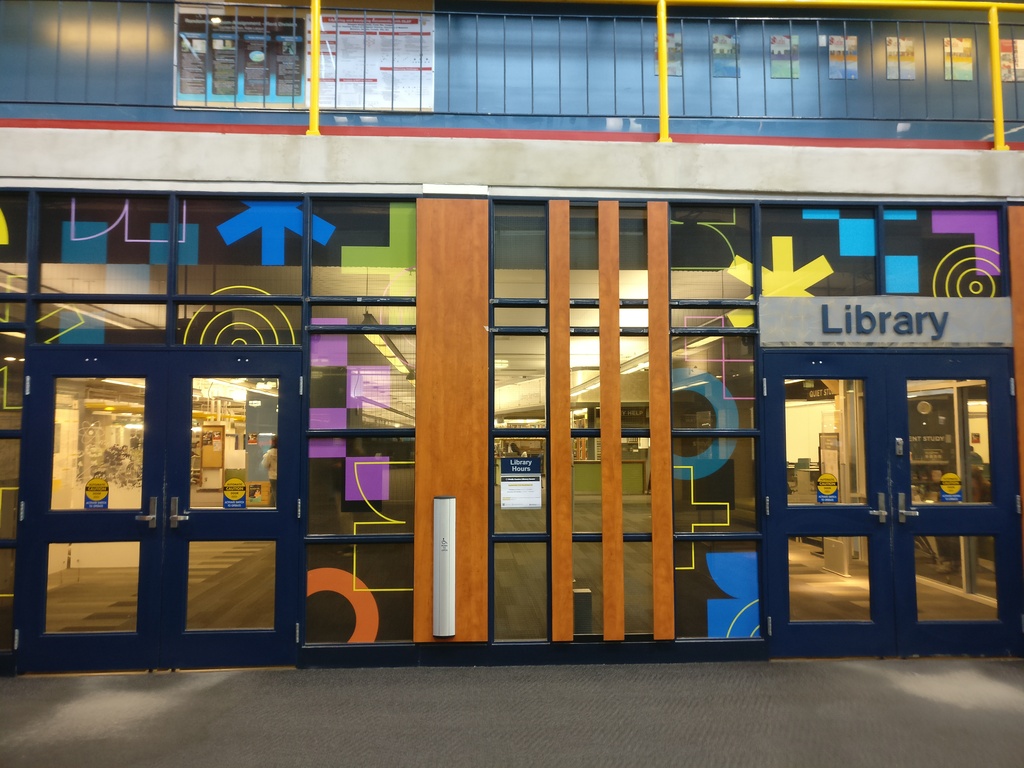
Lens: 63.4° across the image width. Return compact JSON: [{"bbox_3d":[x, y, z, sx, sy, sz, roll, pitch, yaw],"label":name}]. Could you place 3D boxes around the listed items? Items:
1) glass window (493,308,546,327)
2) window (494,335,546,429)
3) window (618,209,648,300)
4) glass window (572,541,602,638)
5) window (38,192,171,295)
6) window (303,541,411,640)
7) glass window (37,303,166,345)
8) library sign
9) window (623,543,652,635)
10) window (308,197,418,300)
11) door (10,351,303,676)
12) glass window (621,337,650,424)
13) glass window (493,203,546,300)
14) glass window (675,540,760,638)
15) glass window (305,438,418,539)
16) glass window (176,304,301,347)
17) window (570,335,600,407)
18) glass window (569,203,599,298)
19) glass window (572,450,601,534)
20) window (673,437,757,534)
[{"bbox_3d":[0.060,-0.468,5.852,0.375,0.132,0.050,0,-4,-3],"label":"glass window"},{"bbox_3d":[0.060,-0.017,5.818,0.373,0.666,0.050,0,-4,-3],"label":"window"},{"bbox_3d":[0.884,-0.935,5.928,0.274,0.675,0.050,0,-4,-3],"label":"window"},{"bbox_3d":[0.527,1.419,5.739,0.209,0.648,0.050,0,-4,-3],"label":"glass window"},{"bbox_3d":[-2.827,-0.965,5.743,0.880,0.704,0.050,0,-4,-3],"label":"window"},{"bbox_3d":[-1.033,1.424,5.655,0.738,0.682,0.050,0,-4,-3],"label":"window"},{"bbox_3d":[-2.807,-0.411,5.675,0.861,0.283,0.050,0,-4,-3],"label":"glass window"},{"bbox_3d":[2.689,-0.447,5.925,1.858,0.368,0.070,0,-4,-3],"label":"library sign"},{"bbox_3d":[0.880,1.421,5.759,0.204,0.643,0.050,0,-4,-3],"label":"window"},{"bbox_3d":[-1.040,-0.948,5.818,0.735,0.688,0.050,0,-4,-3],"label":"window"},{"bbox_3d":[-2.364,0.842,5.600,1.831,2.143,0.060,0,-4,-3],"label":"door"},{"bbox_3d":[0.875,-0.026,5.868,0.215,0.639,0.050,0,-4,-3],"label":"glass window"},{"bbox_3d":[0.061,-0.945,5.887,0.377,0.696,0.050,0,-4,-3],"label":"glass window"},{"bbox_3d":[1.436,1.434,5.779,0.605,0.676,0.050,0,-4,-3],"label":"glass window"},{"bbox_3d":[-1.031,0.701,5.694,0.726,0.673,0.050,0,-4,-3],"label":"glass window"},{"bbox_3d":[-1.887,-0.409,5.732,0.850,0.300,0.050,0,-4,-3],"label":"glass window"},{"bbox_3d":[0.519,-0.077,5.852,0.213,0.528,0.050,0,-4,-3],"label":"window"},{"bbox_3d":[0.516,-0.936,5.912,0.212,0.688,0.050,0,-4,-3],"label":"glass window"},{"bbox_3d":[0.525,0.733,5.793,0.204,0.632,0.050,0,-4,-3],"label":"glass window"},{"bbox_3d":[1.438,0.717,5.848,0.596,0.684,0.050,0,-4,-3],"label":"window"}]

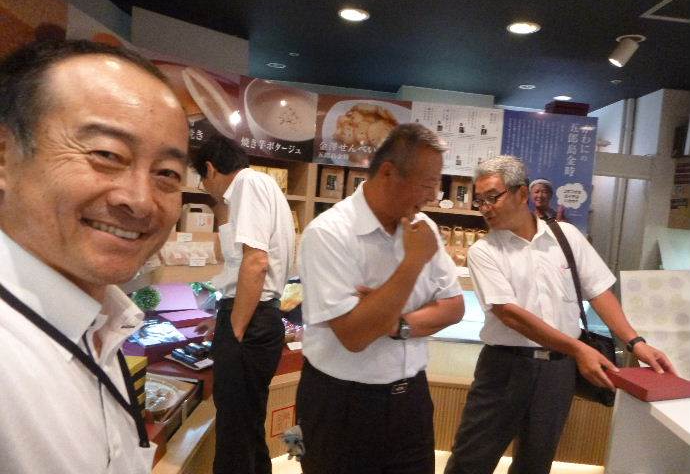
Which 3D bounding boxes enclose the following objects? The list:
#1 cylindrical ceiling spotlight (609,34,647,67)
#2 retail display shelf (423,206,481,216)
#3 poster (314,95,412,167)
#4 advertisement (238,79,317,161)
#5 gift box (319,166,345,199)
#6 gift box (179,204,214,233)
[{"bbox_3d":[1.351,-0.895,2.393,0.150,0.130,0.130,5,6,8],"label":"cylindrical ceiling spotlight"},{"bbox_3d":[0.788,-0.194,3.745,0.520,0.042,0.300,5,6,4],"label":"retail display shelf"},{"bbox_3d":[0.129,-0.752,3.600,0.685,0.505,0.020,5,6,4],"label":"poster"},{"bbox_3d":[-0.452,-0.776,3.397,0.665,0.505,0.020,-1,8,-44],"label":"advertisement"},{"bbox_3d":[-0.096,-0.405,3.751,0.160,0.215,0.100,5,6,4],"label":"gift box"},{"bbox_3d":[-0.891,-0.111,2.980,0.172,0.170,0.100,0,7,-35],"label":"gift box"}]

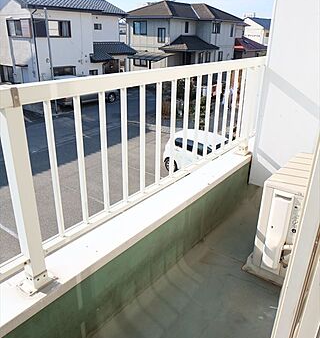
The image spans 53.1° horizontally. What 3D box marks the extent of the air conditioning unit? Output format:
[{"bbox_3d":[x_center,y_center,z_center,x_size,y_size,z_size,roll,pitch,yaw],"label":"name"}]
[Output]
[{"bbox_3d":[0.836,0.286,1.981,0.314,0.603,0.677,17,28,33],"label":"air conditioning unit"}]

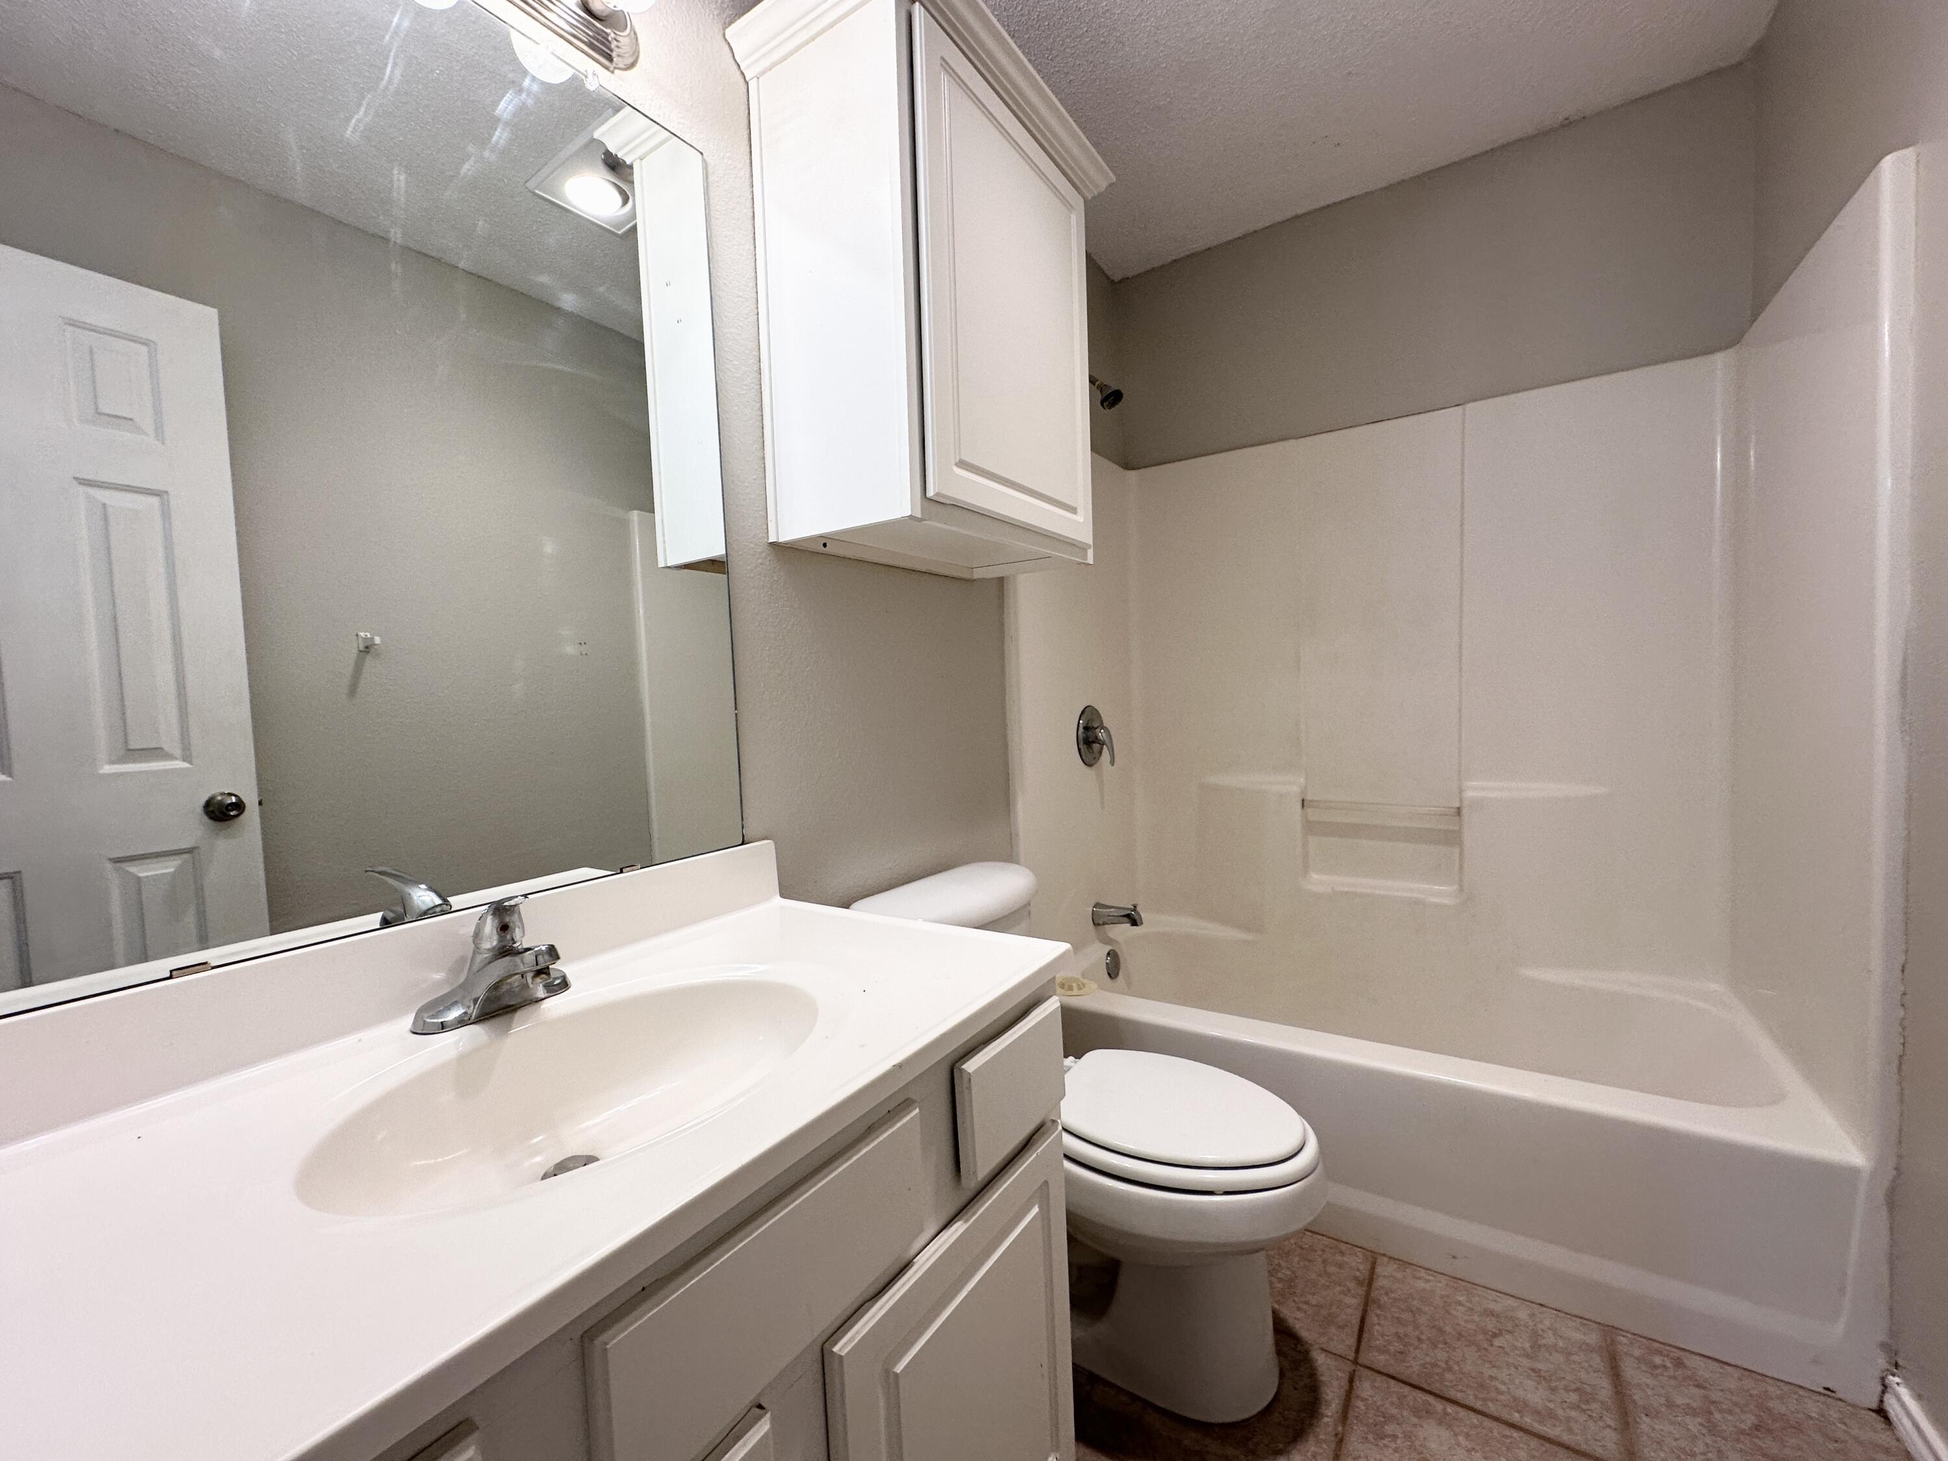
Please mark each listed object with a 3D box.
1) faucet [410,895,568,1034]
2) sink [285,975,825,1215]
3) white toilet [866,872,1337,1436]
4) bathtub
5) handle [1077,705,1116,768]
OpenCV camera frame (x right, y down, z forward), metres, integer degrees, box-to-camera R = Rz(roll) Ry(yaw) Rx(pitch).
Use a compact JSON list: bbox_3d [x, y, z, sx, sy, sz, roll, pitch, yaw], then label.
[{"bbox_3d":[-0.486,0.232,0.834,0.160,0.140,0.160,0,3,33],"label":"faucet"},{"bbox_3d":[-0.336,0.373,0.718,0.335,0.145,0.445,0,3,33],"label":"sink"},{"bbox_3d":[0.235,0.688,1.432,0.757,0.760,0.460,0,3,33],"label":"white toilet"},{"bbox_3d":[0.962,0.823,1.920,1.500,0.386,0.778,0,3,33],"label":"bathtub"},{"bbox_3d":[0.372,0.018,2.277,0.078,0.178,0.180,0,3,33],"label":"handle"}]

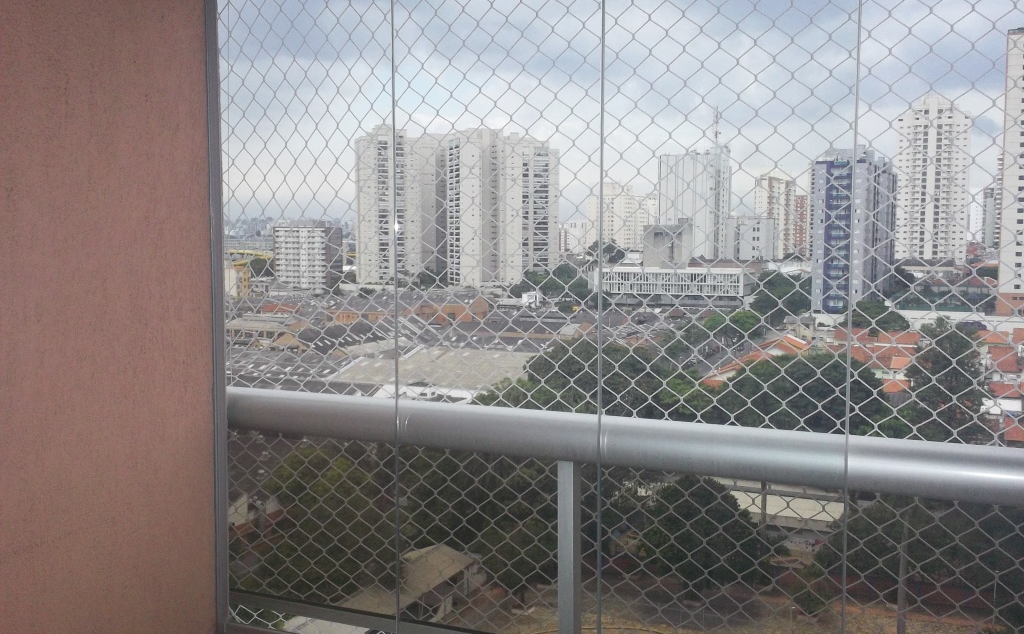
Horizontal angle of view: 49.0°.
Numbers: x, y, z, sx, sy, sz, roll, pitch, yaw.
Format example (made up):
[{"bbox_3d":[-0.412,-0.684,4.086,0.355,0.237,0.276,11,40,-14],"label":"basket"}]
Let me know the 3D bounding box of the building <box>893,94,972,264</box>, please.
[{"bbox_3d":[183.100,-58.220,490.000,29.500,72.000,21.000,2,5,24],"label":"building"}]

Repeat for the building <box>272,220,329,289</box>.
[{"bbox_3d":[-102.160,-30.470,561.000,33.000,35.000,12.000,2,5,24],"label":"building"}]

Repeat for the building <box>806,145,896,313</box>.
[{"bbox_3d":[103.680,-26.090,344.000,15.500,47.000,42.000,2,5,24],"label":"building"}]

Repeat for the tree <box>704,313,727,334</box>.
[{"bbox_3d":[47.200,1.840,262.000,5.500,5.200,5.500,1,5,10],"label":"tree"}]

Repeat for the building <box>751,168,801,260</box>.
[{"bbox_3d":[147.570,-56.090,628.000,18.000,52.000,36.000,2,5,24],"label":"building"}]

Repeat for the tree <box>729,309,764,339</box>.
[{"bbox_3d":[53.810,1.880,258.000,8.000,7.300,8.000,1,5,12],"label":"tree"}]

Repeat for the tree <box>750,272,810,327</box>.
[{"bbox_3d":[73.640,-5.000,308.000,15.800,14.800,14.000,1,5,13],"label":"tree"}]

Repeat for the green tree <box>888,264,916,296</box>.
[{"bbox_3d":[133.560,-12.590,385.000,9.400,10.600,9.000,2,5,19],"label":"green tree"}]

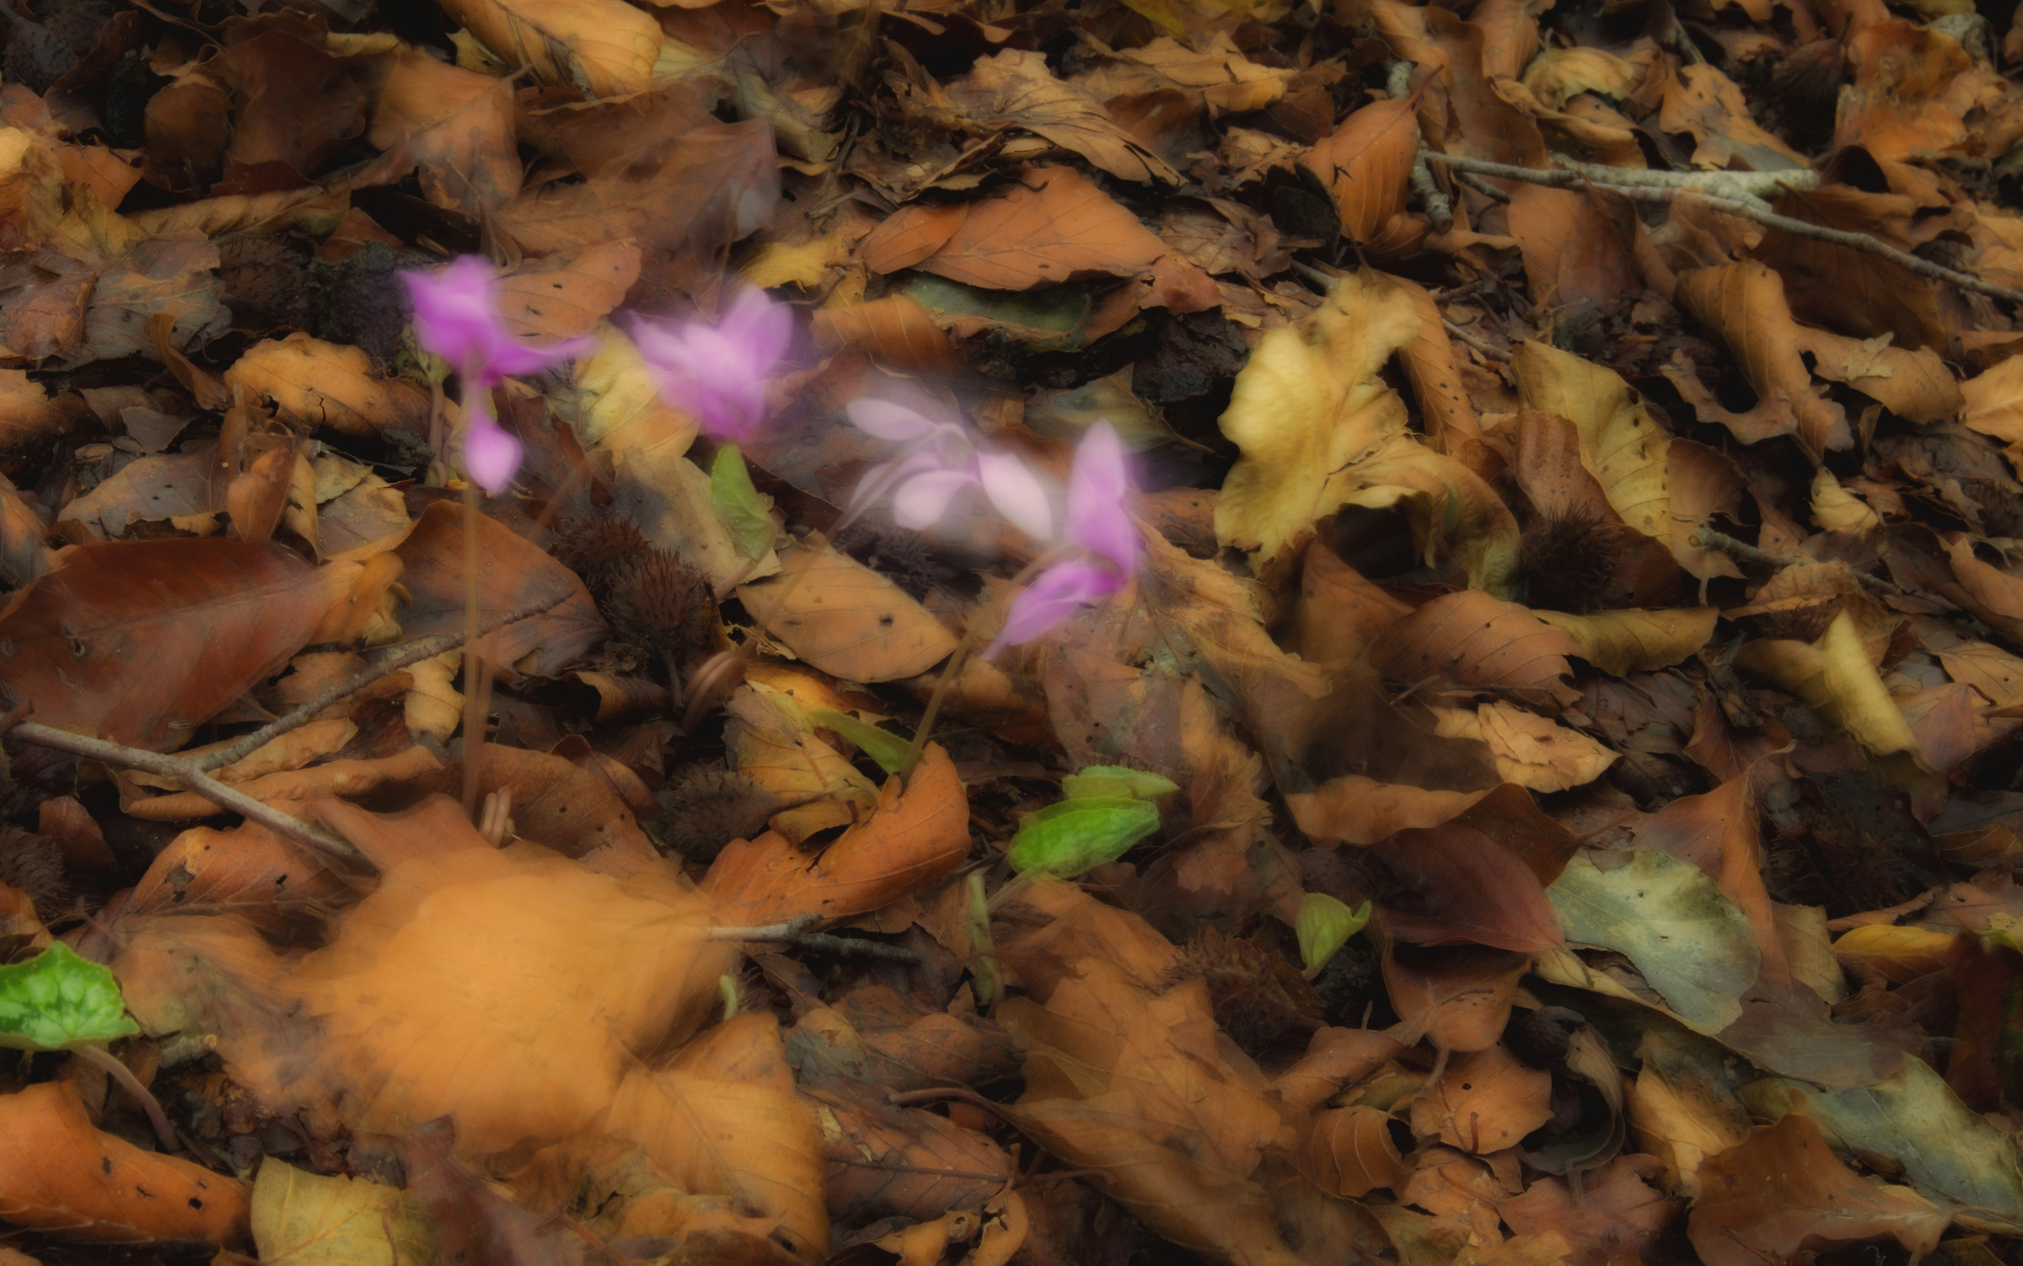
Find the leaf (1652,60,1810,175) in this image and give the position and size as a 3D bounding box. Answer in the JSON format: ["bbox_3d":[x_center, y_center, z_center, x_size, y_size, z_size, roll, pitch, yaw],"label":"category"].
[{"bbox_3d":[0.185,-0.133,0.998,0.044,0.013,0.026,20,44,23],"label":"leaf"}]

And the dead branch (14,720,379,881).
[{"bbox_3d":[-0.179,0.036,0.845,0.086,0.007,0.011,23,41,7],"label":"dead branch"}]

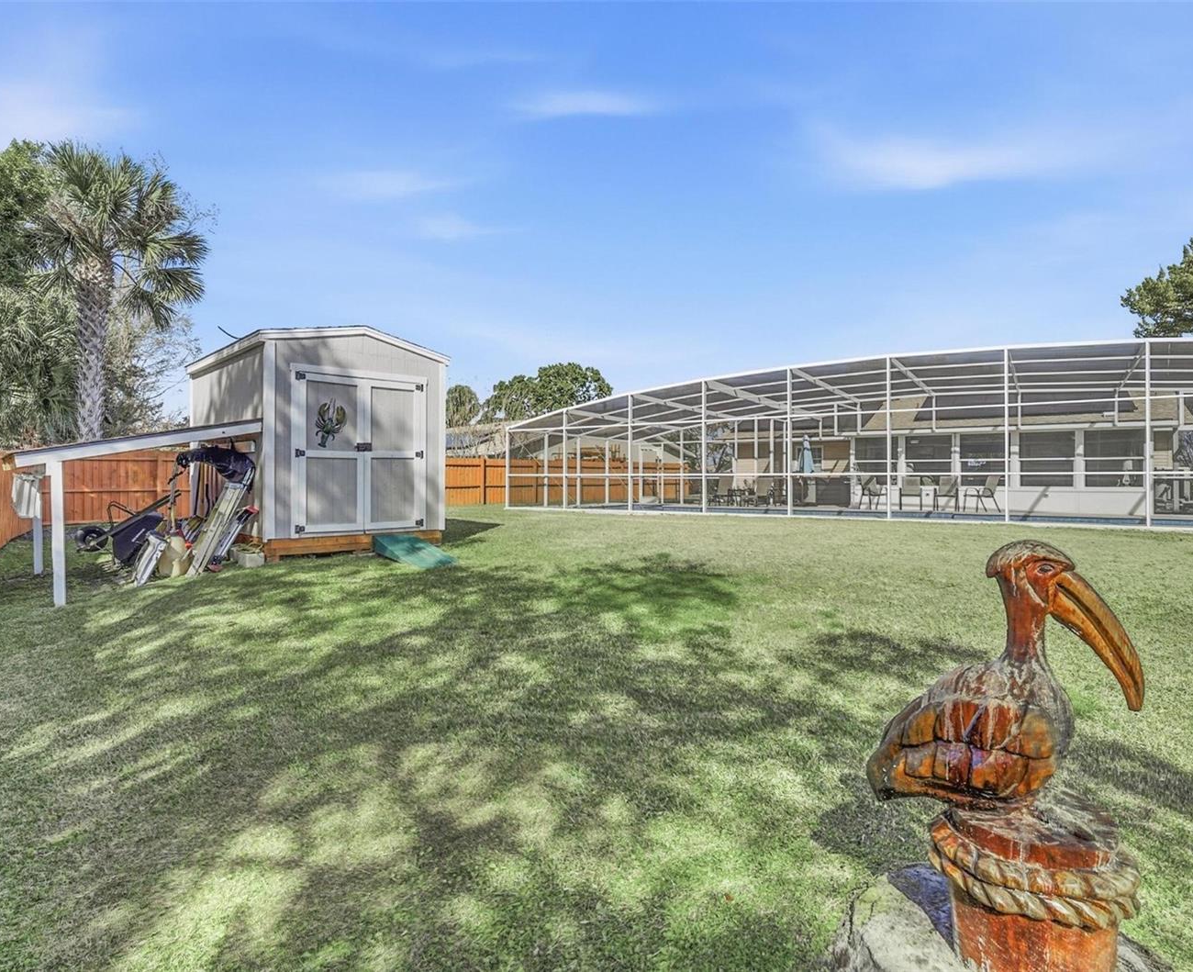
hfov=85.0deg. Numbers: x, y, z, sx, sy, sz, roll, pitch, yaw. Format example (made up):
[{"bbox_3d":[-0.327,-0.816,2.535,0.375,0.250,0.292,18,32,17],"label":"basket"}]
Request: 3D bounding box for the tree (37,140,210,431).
[{"bbox_3d":[-12.750,-4.100,17.600,3.800,10.100,3.800,-1,1,-36],"label":"tree"}]

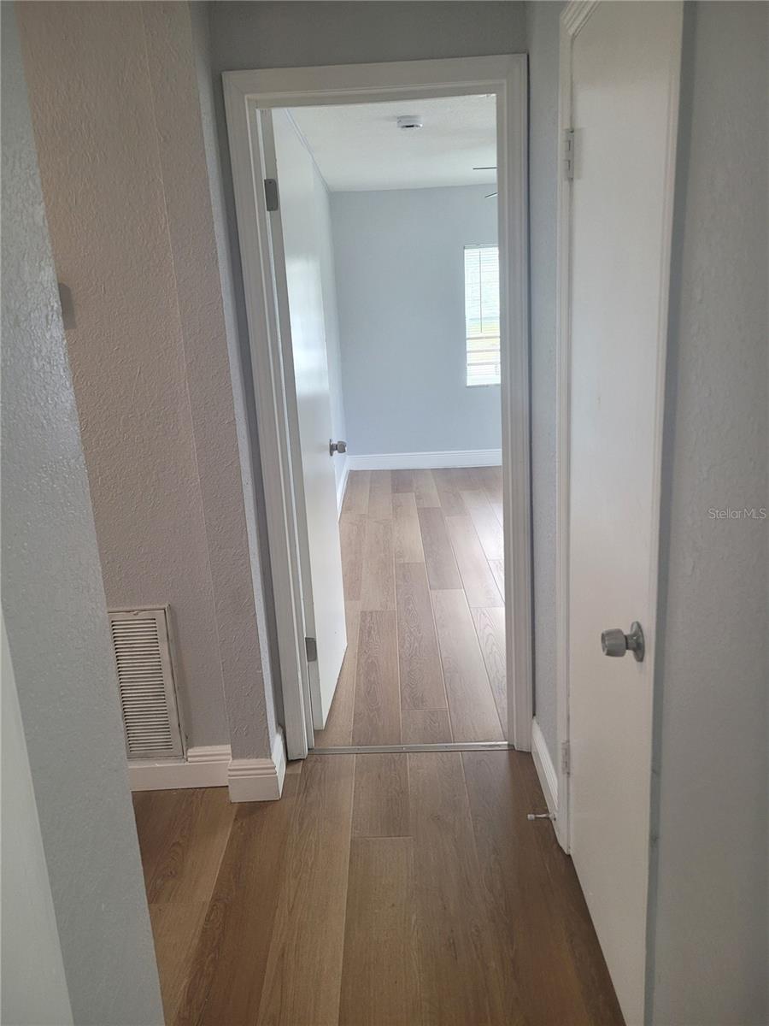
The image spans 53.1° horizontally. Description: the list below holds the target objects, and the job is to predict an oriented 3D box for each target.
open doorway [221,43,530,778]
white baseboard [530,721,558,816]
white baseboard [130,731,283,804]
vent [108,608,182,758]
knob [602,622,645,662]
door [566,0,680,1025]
[{"bbox_3d":[0.029,-0.211,2.414,0.824,2.113,0.130,-3,15,1],"label":"open doorway"},{"bbox_3d":[0.499,0.789,2.373,0.018,0.147,0.410,-3,15,1],"label":"white baseboard"},{"bbox_3d":[-0.578,0.815,2.497,0.500,0.154,0.200,-3,15,1],"label":"white baseboard"},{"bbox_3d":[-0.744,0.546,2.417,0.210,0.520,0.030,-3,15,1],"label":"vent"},{"bbox_3d":[0.414,0.224,1.351,0.065,0.067,0.067,-3,15,1],"label":"knob"},{"bbox_3d":[0.464,0.047,1.550,0.040,2.000,0.600,-3,15,1],"label":"door"}]

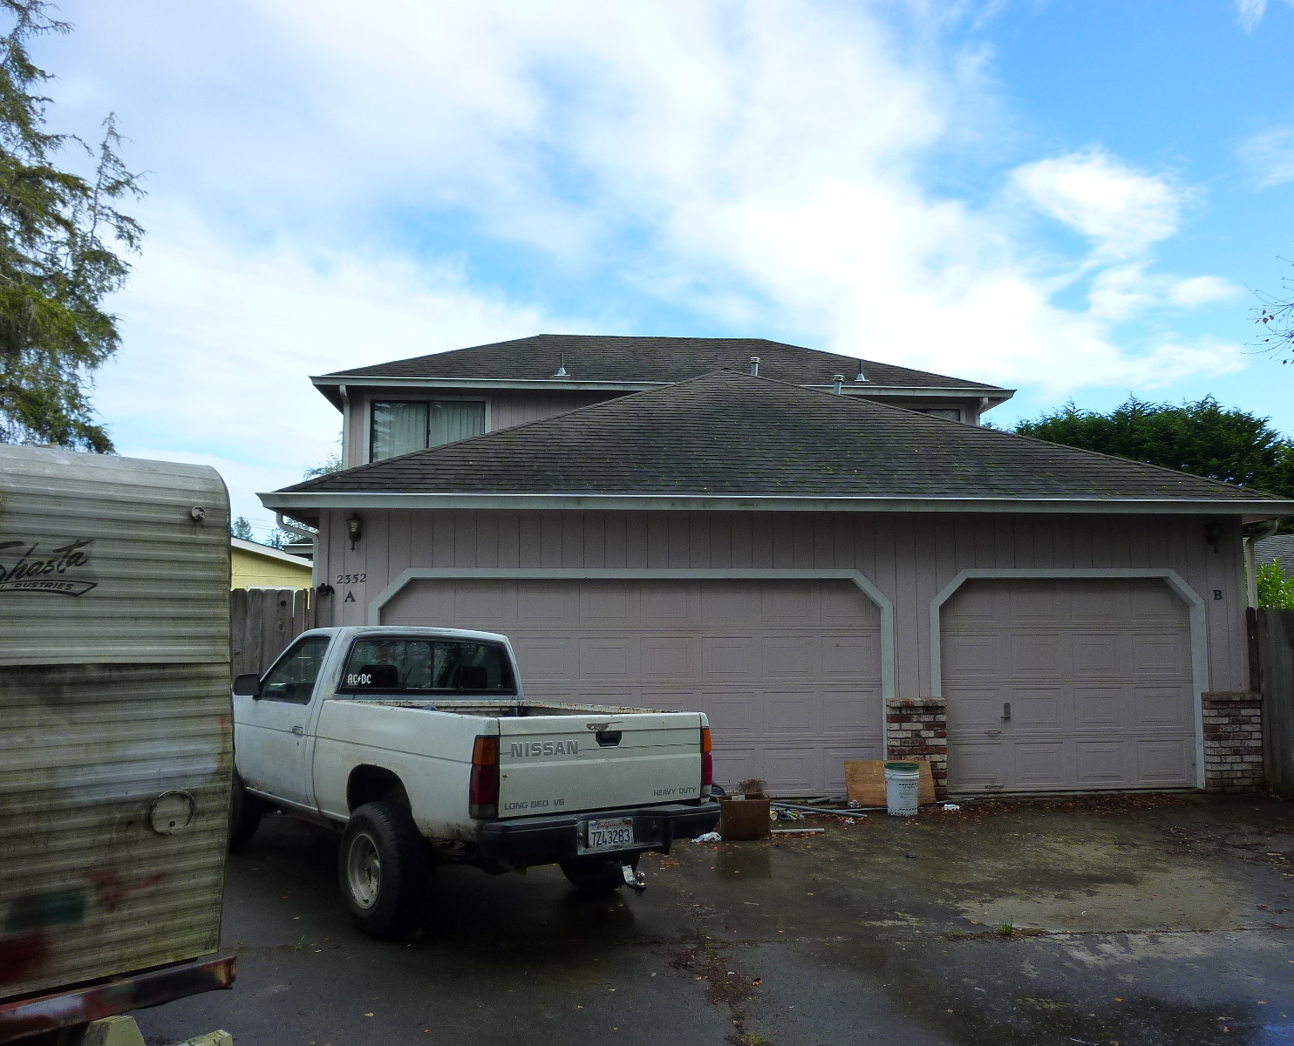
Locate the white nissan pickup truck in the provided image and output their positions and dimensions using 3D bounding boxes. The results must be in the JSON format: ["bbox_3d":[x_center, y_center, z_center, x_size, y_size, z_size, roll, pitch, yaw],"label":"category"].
[{"bbox_3d":[-1.722,1.688,7.459,1.780,1.840,5.000,4,-7,-39],"label":"white nissan pickup truck"}]

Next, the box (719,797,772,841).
[{"bbox_3d":[0.795,2.449,8.380,0.407,0.310,0.340,0,-6,-5],"label":"box"}]

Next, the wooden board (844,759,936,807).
[{"bbox_3d":[2.245,2.405,9.309,0.819,0.410,0.020,0,-25,-5],"label":"wooden board"}]

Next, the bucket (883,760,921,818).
[{"bbox_3d":[2.300,2.409,9.099,0.312,0.420,0.312,0,-5,0],"label":"bucket"}]

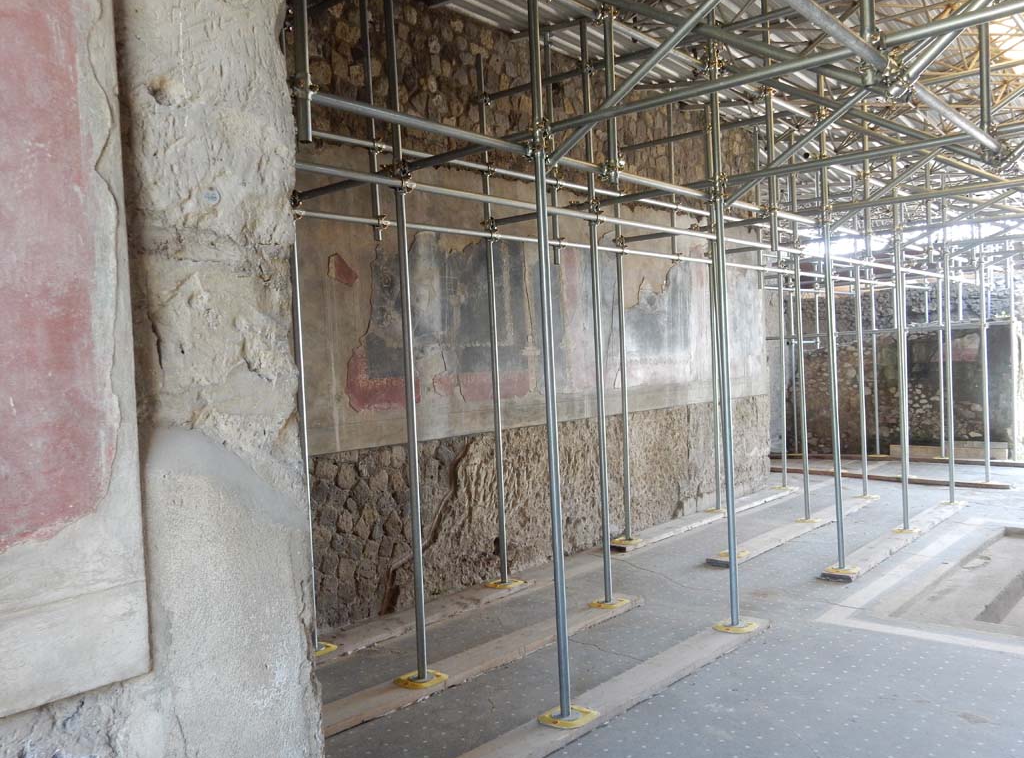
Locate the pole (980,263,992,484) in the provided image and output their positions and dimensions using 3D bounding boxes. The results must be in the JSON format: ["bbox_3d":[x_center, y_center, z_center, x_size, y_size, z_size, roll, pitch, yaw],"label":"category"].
[{"bbox_3d":[5.716,-0.087,10.726,0.055,2.686,0.055,-1,2,41],"label":"pole"}]

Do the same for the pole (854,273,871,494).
[{"bbox_3d":[4.004,0.041,10.168,0.055,2.633,0.055,-1,2,41],"label":"pole"}]

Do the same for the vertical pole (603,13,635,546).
[{"bbox_3d":[0.999,-0.922,8.300,0.055,4.950,0.055,-1,2,41],"label":"vertical pole"}]

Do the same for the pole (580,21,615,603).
[{"bbox_3d":[0.551,-0.435,5.878,0.050,3.868,0.050,-2,1,40],"label":"pole"}]

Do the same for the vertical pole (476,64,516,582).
[{"bbox_3d":[-0.149,-0.434,6.919,0.055,4.131,0.055,-1,2,41],"label":"vertical pole"}]

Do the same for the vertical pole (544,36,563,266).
[{"bbox_3d":[0.323,-1.823,7.074,0.050,1.819,0.050,-2,1,40],"label":"vertical pole"}]

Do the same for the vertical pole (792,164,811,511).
[{"bbox_3d":[2.747,-0.313,8.445,0.050,3.332,0.050,-2,1,40],"label":"vertical pole"}]

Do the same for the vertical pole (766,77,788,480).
[{"bbox_3d":[3.071,-1.043,10.272,0.050,4.638,0.050,-2,1,40],"label":"vertical pole"}]

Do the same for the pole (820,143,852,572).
[{"bbox_3d":[2.396,-0.176,6.634,0.050,3.232,0.050,-2,1,40],"label":"pole"}]

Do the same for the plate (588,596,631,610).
[{"bbox_3d":[0.652,1.501,5.923,0.230,0.030,0.230,-1,1,40],"label":"plate"}]

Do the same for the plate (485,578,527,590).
[{"bbox_3d":[-0.051,1.601,6.921,0.235,0.025,0.235,-1,2,41],"label":"plate"}]

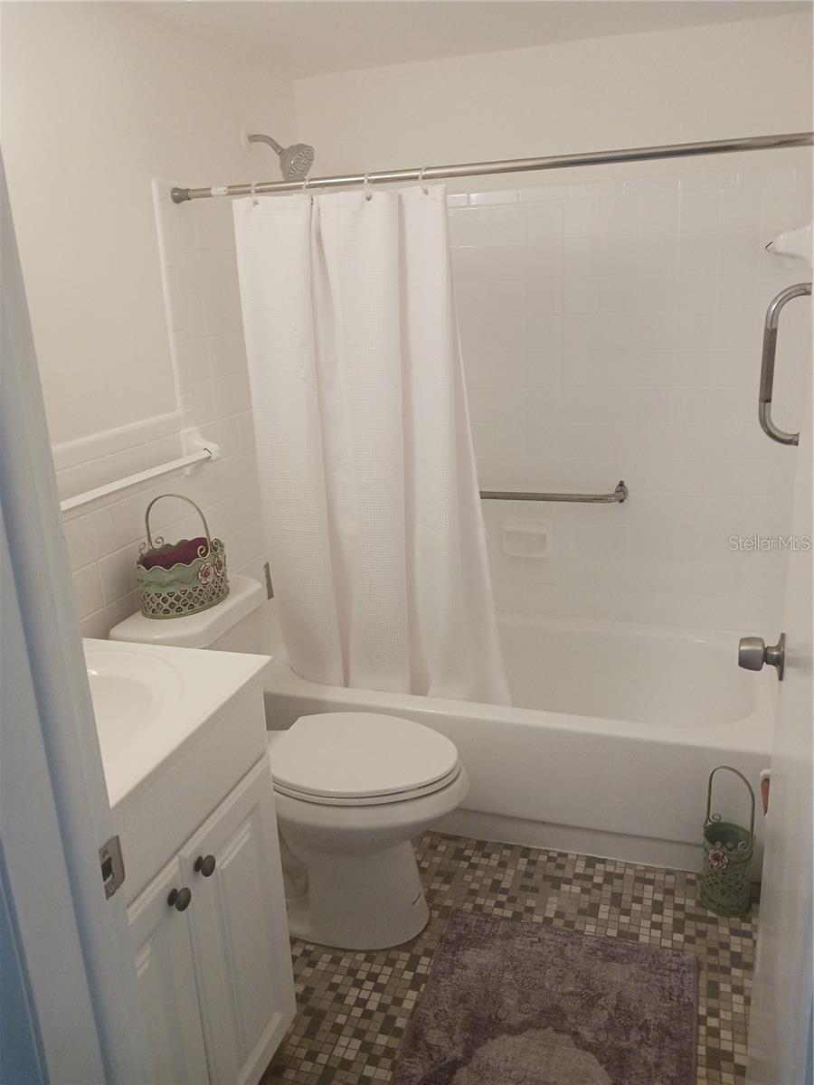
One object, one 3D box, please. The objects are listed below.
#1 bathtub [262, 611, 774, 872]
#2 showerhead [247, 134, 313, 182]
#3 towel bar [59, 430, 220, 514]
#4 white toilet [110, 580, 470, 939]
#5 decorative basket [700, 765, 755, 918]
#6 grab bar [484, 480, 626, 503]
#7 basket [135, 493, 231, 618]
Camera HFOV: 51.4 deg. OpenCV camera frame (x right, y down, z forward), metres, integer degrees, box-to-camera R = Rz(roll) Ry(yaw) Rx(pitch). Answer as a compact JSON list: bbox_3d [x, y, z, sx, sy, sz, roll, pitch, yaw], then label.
[{"bbox_3d":[0.324,0.540,2.645,1.508,0.388,0.765,3,18,18],"label":"bathtub"},{"bbox_3d":[-0.354,-1.073,2.371,0.207,0.147,0.101,3,18,18],"label":"showerhead"},{"bbox_3d":[-0.610,-0.153,1.944,0.091,0.108,0.708,3,18,18],"label":"towel bar"},{"bbox_3d":[-0.224,0.527,2.115,0.778,0.768,0.455,3,18,18],"label":"white toilet"},{"bbox_3d":[0.782,0.711,2.051,0.119,0.370,0.116,11,22,37],"label":"decorative basket"},{"bbox_3d":[0.388,-0.164,2.773,0.657,0.071,0.081,3,18,18],"label":"grab bar"},{"bbox_3d":[-0.543,0.017,2.038,0.174,0.273,0.228,5,18,23],"label":"basket"}]

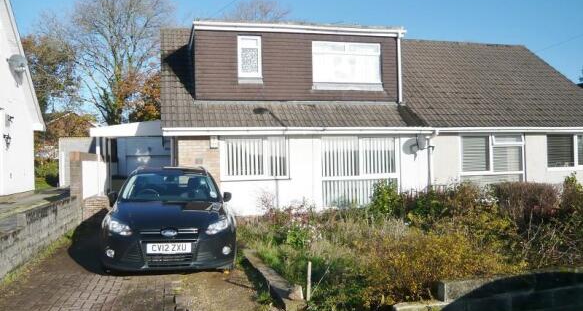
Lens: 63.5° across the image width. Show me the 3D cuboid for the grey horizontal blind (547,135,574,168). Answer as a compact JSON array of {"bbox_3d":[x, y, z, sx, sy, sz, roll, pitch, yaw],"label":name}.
[{"bbox_3d":[8.169,-0.114,14.287,0.958,0.954,0.060,-1,-1,-12],"label":"grey horizontal blind"}]

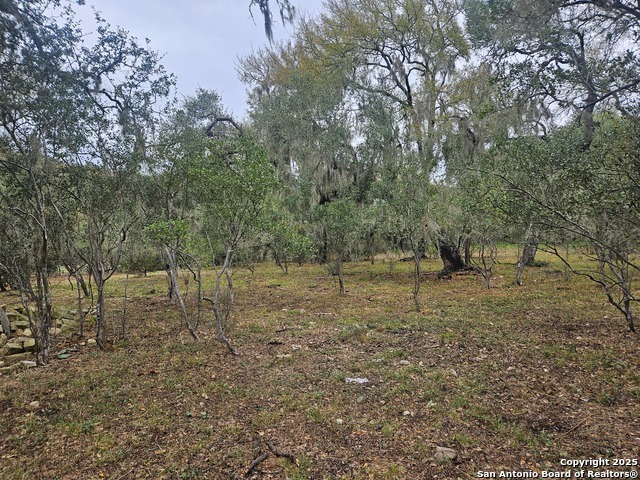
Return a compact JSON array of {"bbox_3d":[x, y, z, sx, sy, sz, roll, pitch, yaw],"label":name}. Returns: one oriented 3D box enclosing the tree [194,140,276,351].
[{"bbox_3d":[-1.160,0.060,5.800,1.170,3.000,1.150,0,0,0],"label":"tree"}]

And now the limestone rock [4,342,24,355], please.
[{"bbox_3d":[-4.000,1.420,5.570,0.250,0.130,0.200,0,0,-27],"label":"limestone rock"}]

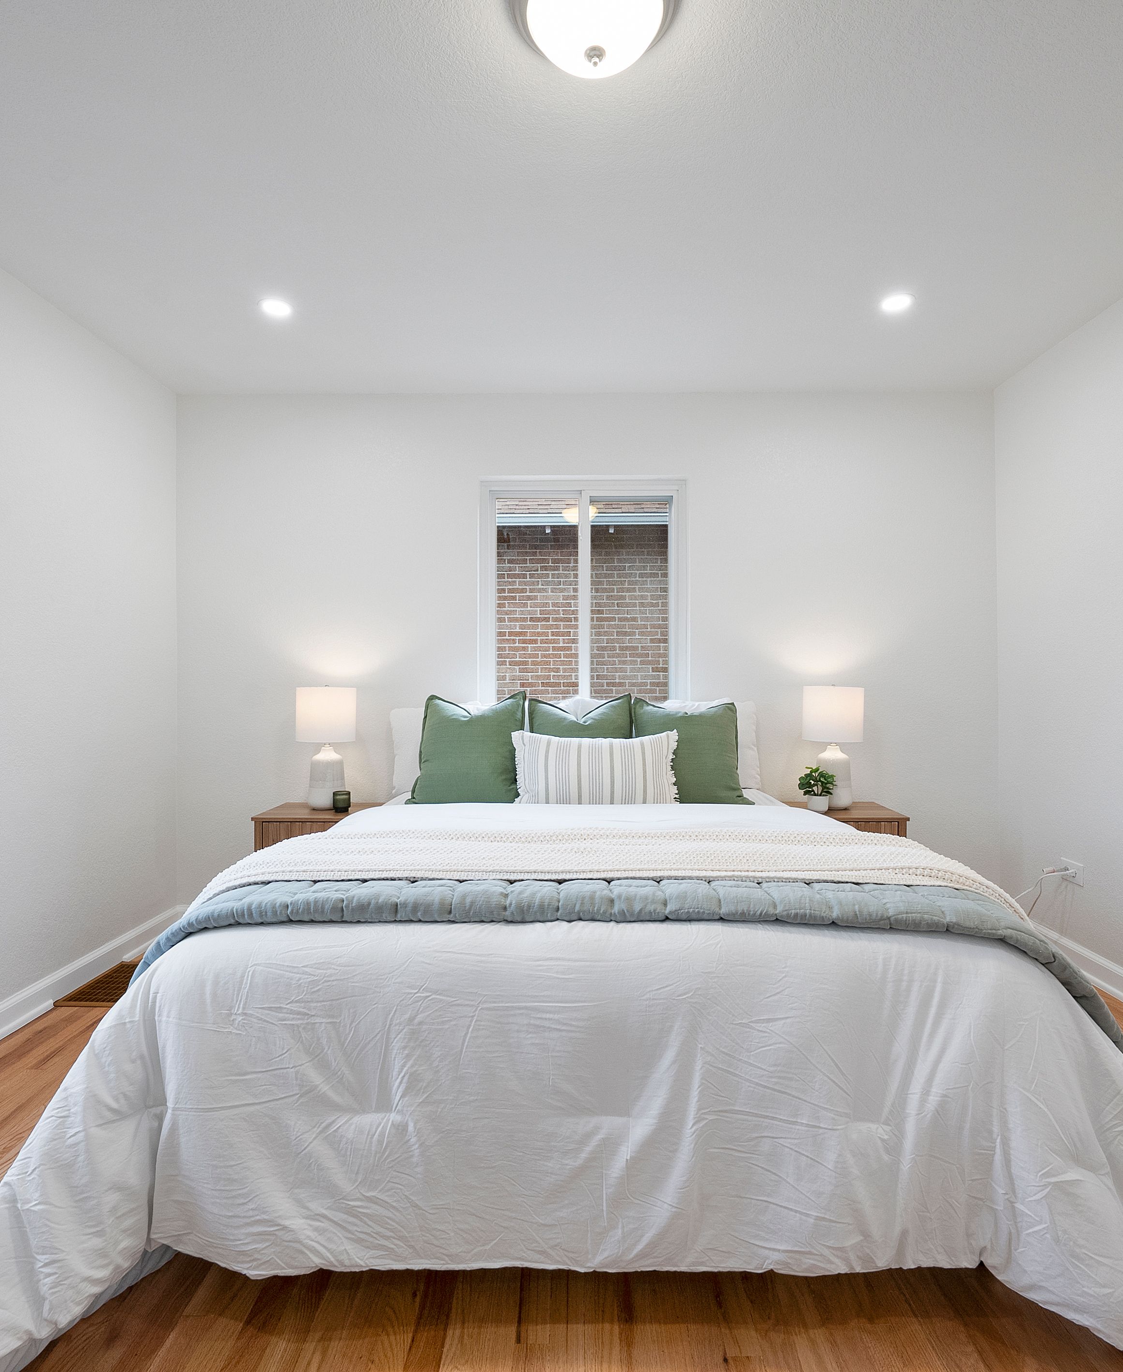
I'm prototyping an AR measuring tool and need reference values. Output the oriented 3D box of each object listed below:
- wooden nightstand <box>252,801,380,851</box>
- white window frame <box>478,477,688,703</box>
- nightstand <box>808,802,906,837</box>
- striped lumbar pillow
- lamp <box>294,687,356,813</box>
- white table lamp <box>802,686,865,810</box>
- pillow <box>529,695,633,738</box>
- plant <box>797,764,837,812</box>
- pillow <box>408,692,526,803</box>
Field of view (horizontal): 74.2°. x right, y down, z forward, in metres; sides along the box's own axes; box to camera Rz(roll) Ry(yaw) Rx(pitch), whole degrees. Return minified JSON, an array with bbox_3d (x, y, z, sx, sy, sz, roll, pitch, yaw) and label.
[{"bbox_3d":[-0.980,0.808,3.140,0.490,0.585,0.380,0,0,1],"label":"wooden nightstand"},{"bbox_3d":[0.100,-0.335,3.370,0.940,1.200,0.100,0,0,1],"label":"white window frame"},{"bbox_3d":[1.138,0.808,3.125,0.490,0.585,0.380,0,0,1],"label":"nightstand"},{"bbox_3d":[0.126,0.318,2.840,0.630,0.330,0.130,0,-17,1],"label":"striped lumbar pillow"},{"bbox_3d":[-1.010,0.252,3.190,0.260,0.530,0.260,0,0,1],"label":"lamp"},{"bbox_3d":[1.155,0.252,3.160,0.260,0.530,0.260,0,0,1],"label":"white table lamp"},{"bbox_3d":[0.078,0.252,3.010,0.450,0.450,0.150,0,-17,1],"label":"pillow"},{"bbox_3d":[1.066,0.415,3.100,0.165,0.205,0.160,0,0,1],"label":"plant"},{"bbox_3d":[-0.385,0.250,2.990,0.460,0.450,0.150,0,-17,1],"label":"pillow"}]

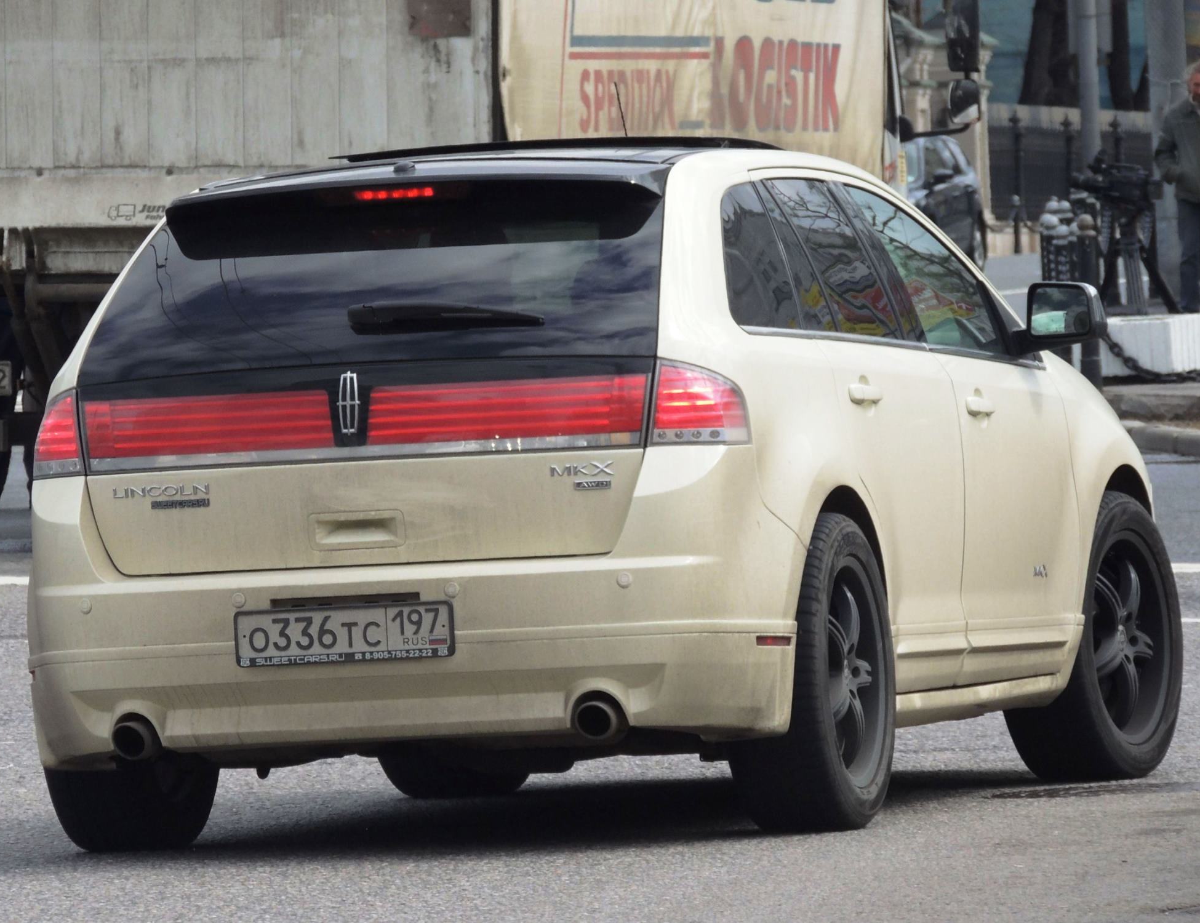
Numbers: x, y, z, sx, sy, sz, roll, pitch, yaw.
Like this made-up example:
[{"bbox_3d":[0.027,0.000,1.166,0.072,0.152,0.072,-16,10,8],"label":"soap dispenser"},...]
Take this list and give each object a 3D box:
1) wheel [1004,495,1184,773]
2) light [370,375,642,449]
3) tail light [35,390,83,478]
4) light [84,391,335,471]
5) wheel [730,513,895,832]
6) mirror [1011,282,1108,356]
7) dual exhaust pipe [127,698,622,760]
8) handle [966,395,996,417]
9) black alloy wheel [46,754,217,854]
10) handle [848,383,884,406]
[{"bbox_3d":[1.280,0.458,30.230,0.255,0.757,0.757,-3,0,24],"label":"wheel"},{"bbox_3d":[-0.217,-0.103,26.902,0.650,0.160,0.110,-3,0,11],"label":"light"},{"bbox_3d":[-1.274,-0.066,27.274,0.190,0.200,0.280,-3,0,16],"label":"tail light"},{"bbox_3d":[-0.913,-0.071,27.103,0.635,0.163,0.110,-3,0,21],"label":"light"},{"bbox_3d":[0.488,0.495,27.448,0.250,0.745,0.745,-3,0,16],"label":"wheel"},{"bbox_3d":[1.165,-0.365,29.386,0.250,0.180,0.160,-3,0,16],"label":"mirror"},{"bbox_3d":[-0.529,0.624,27.022,1.240,0.100,0.200,-3,0,16],"label":"dual exhaust pipe"},{"bbox_3d":[0.951,-0.140,28.897,0.050,0.050,0.200,-3,0,16],"label":"handle"},{"bbox_3d":[-1.115,0.575,27.909,0.250,0.745,0.745,-3,0,16],"label":"black alloy wheel"},{"bbox_3d":[0.638,-0.160,27.719,0.045,0.045,0.220,-3,0,16],"label":"handle"}]

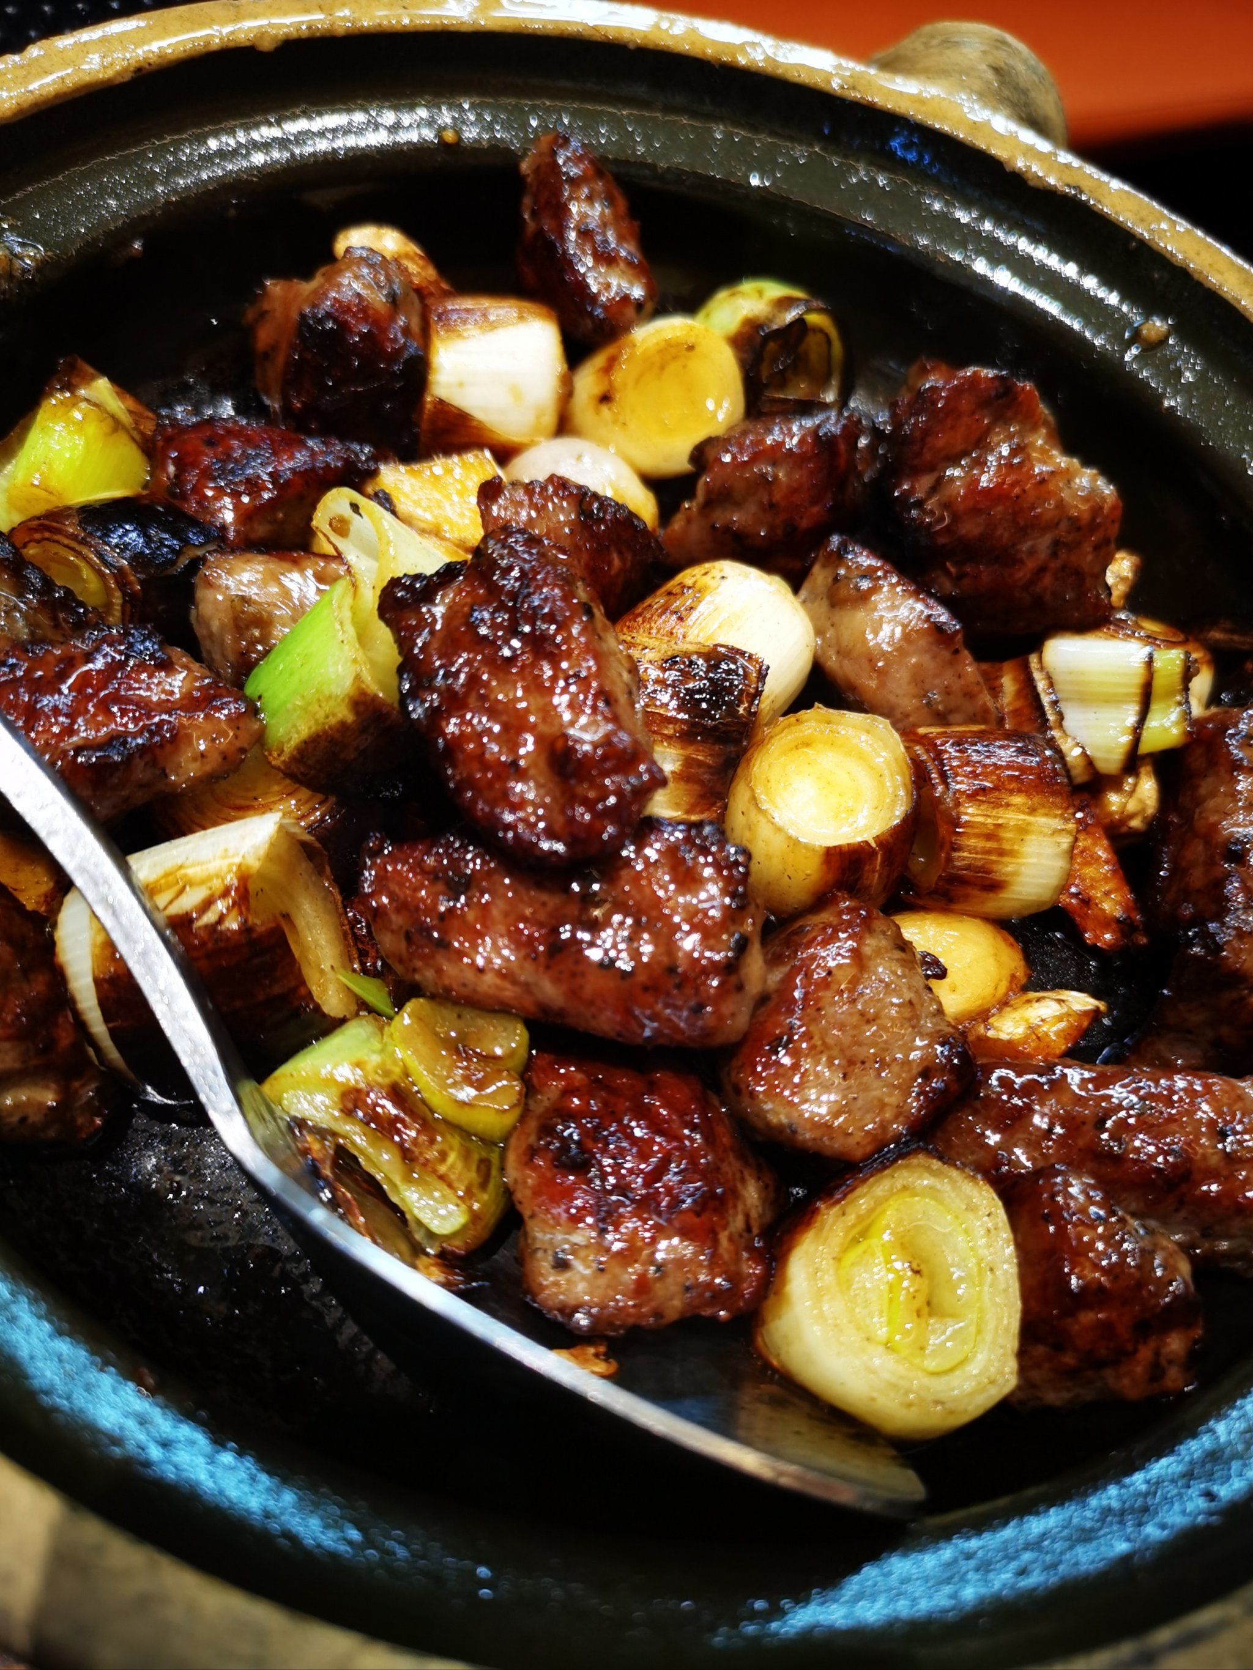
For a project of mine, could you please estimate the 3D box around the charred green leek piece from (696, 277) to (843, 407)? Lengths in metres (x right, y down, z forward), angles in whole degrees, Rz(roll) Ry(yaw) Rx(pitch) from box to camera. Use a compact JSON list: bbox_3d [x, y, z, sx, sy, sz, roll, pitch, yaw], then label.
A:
[{"bbox_3d":[0.029,-0.099,0.263,0.025,0.023,0.023,27,57,4],"label":"charred green leek piece"}]

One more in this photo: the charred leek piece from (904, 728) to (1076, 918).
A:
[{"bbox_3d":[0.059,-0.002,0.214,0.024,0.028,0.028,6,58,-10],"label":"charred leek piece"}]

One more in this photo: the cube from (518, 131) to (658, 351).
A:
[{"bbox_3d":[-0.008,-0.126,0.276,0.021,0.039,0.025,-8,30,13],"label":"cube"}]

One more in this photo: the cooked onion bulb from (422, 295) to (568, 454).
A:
[{"bbox_3d":[-0.025,-0.087,0.246,0.026,0.026,0.026,7,58,-9],"label":"cooked onion bulb"}]

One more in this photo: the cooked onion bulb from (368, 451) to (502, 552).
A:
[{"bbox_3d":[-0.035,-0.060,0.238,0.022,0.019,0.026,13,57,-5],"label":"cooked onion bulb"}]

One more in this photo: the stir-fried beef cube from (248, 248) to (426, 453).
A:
[{"bbox_3d":[-0.049,-0.082,0.220,0.026,0.026,0.024,-13,64,-20],"label":"stir-fried beef cube"}]

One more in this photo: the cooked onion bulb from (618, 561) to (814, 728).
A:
[{"bbox_3d":[0.014,-0.029,0.203,0.024,0.024,0.025,-28,70,-26],"label":"cooked onion bulb"}]

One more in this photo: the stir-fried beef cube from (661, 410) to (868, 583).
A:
[{"bbox_3d":[0.024,-0.058,0.223,0.028,0.021,0.021,-17,65,-22],"label":"stir-fried beef cube"}]

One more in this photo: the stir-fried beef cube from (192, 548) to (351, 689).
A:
[{"bbox_3d":[-0.050,-0.031,0.191,0.026,0.020,0.021,3,59,-12],"label":"stir-fried beef cube"}]

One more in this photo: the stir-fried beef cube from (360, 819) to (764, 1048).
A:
[{"bbox_3d":[-0.009,0.013,0.168,0.053,0.020,0.020,13,58,-6],"label":"stir-fried beef cube"}]

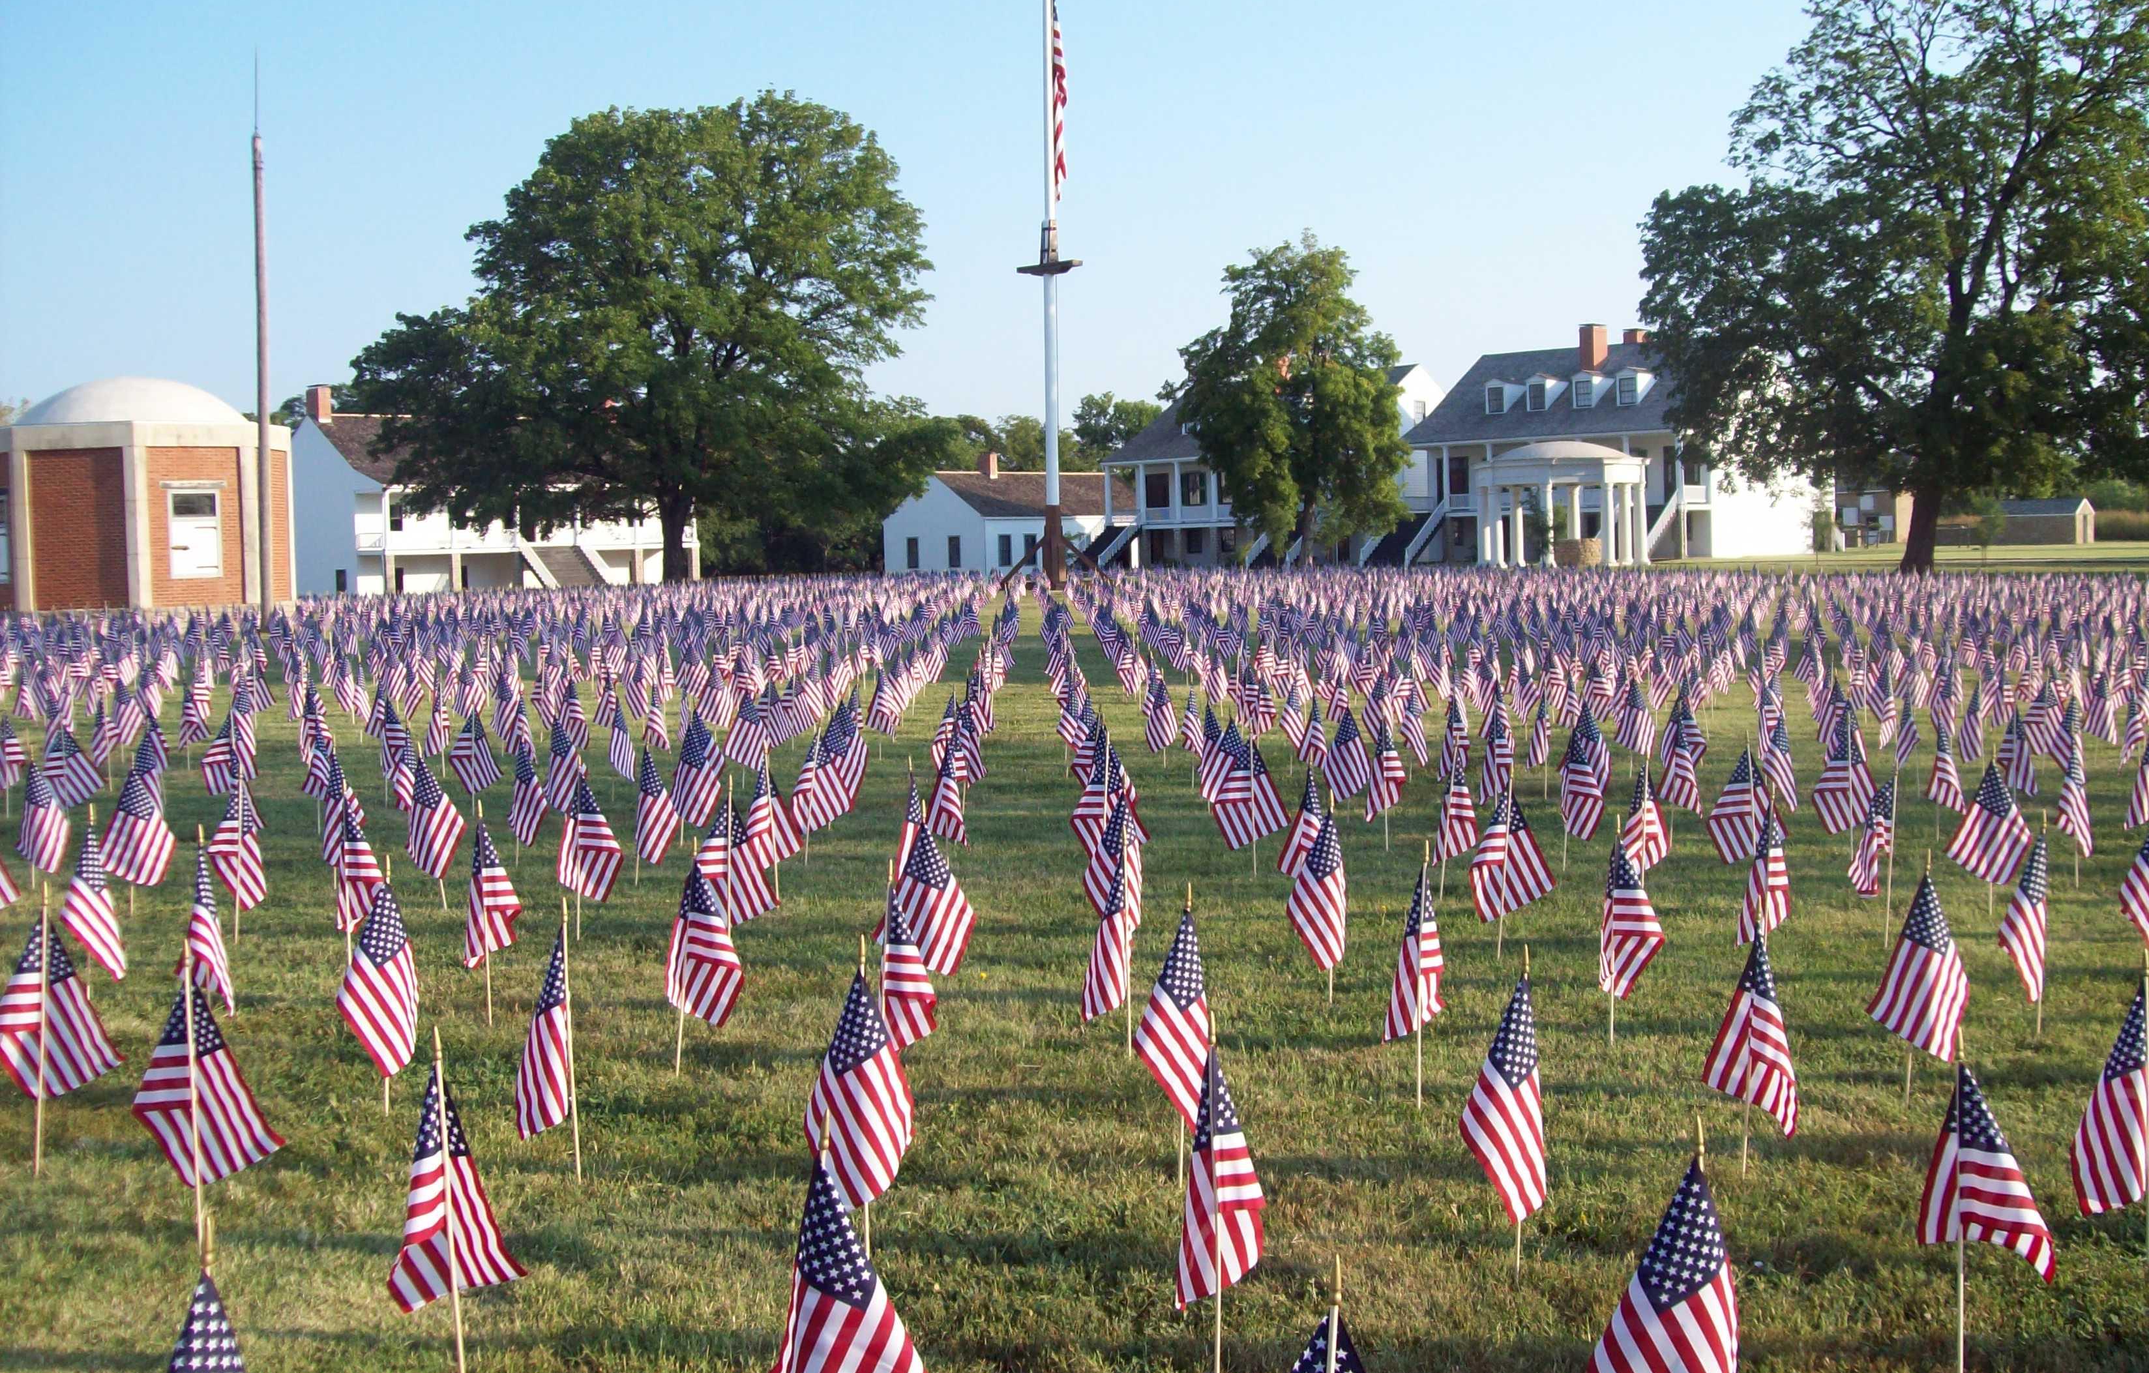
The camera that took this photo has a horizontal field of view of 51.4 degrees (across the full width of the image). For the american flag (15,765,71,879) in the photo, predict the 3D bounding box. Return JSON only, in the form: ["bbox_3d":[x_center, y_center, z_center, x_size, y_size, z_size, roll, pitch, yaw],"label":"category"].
[{"bbox_3d":[-4.755,0.615,10.300,0.248,0.526,0.140,-3,4,-25],"label":"american flag"}]

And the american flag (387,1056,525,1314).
[{"bbox_3d":[-1.114,0.903,4.040,0.250,0.450,0.150,-1,4,-9],"label":"american flag"}]

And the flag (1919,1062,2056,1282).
[{"bbox_3d":[1.653,0.879,4.050,0.249,0.399,0.140,1,4,22],"label":"flag"}]

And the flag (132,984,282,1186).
[{"bbox_3d":[-1.865,0.857,4.806,0.315,0.425,0.140,-1,4,-11],"label":"flag"}]

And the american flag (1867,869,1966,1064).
[{"bbox_3d":[2.241,0.748,5.944,0.256,0.499,0.150,1,4,11],"label":"american flag"}]

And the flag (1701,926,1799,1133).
[{"bbox_3d":[1.623,0.839,5.367,0.227,0.486,0.150,1,4,9],"label":"flag"}]

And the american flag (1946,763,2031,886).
[{"bbox_3d":[3.640,0.545,8.900,0.348,0.495,0.140,1,4,22],"label":"american flag"}]

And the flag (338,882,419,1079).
[{"bbox_3d":[-1.890,0.798,6.071,0.219,0.533,0.150,-2,4,-17],"label":"flag"}]

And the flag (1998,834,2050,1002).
[{"bbox_3d":[2.898,0.708,6.828,0.160,0.528,0.160,1,5,23],"label":"flag"}]

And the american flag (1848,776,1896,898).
[{"bbox_3d":[2.962,0.561,8.300,0.181,0.455,0.150,1,4,20],"label":"american flag"}]

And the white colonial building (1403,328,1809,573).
[{"bbox_3d":[27.100,-12.300,112.400,12.500,11.500,17.000,-4,5,-39],"label":"white colonial building"}]

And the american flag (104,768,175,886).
[{"bbox_3d":[-3.956,0.593,9.455,0.305,0.497,0.140,-3,5,-23],"label":"american flag"}]

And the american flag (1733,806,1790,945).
[{"bbox_3d":[2.399,0.650,7.800,0.199,0.498,0.150,0,4,17],"label":"american flag"}]

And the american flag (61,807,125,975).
[{"bbox_3d":[-3.435,0.738,7.830,0.218,0.576,0.150,-3,4,-24],"label":"american flag"}]

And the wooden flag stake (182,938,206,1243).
[{"bbox_3d":[-1.878,0.884,4.766,0.012,0.690,0.012,-4,4,-11],"label":"wooden flag stake"}]

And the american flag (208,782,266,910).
[{"bbox_3d":[-3.306,0.633,8.820,0.232,0.503,0.140,-2,4,-21],"label":"american flag"}]

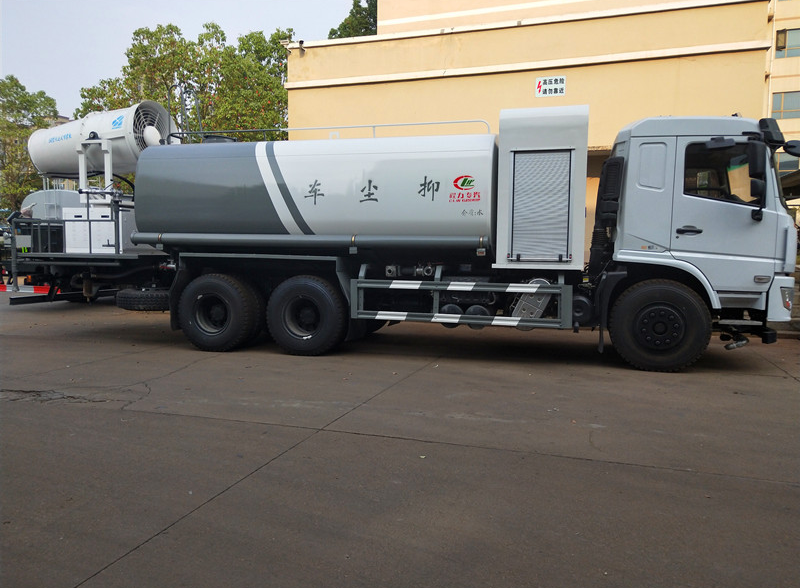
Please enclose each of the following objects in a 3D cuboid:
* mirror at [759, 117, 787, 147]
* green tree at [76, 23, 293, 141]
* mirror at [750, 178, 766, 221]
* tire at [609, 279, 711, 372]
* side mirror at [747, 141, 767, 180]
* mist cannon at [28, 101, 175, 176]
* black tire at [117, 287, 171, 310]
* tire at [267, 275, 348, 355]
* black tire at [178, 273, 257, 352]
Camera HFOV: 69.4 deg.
[{"bbox_3d":[3.959,-1.716,6.141,0.210,0.280,0.220,2,5,13],"label":"mirror"},{"bbox_3d":[-6.569,-4.112,17.836,6.300,8.008,5.800,2,5,13],"label":"green tree"},{"bbox_3d":[3.751,-0.990,6.054,0.140,0.420,0.190,4,6,33],"label":"mirror"},{"bbox_3d":[3.023,0.401,6.740,1.070,1.070,0.290,2,5,13],"label":"tire"},{"bbox_3d":[3.708,-1.392,6.001,0.130,0.410,0.210,4,6,33],"label":"side mirror"},{"bbox_3d":[-4.867,-2.410,9.422,2.350,1.130,1.060,-2,4,19],"label":"mist cannon"},{"bbox_3d":[-4.031,0.090,9.426,1.070,0.280,1.070,2,5,13],"label":"black tire"},{"bbox_3d":[-1.223,0.277,7.678,1.070,1.070,0.290,2,5,13],"label":"tire"},{"bbox_3d":[-2.536,0.237,7.990,1.070,1.070,0.290,2,5,13],"label":"black tire"}]

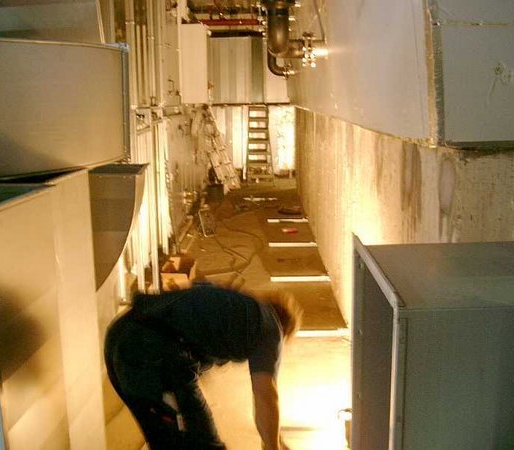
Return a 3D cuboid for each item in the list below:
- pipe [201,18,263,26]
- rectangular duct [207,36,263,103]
[{"bbox_3d":[-0.625,-4.545,14.400,1.500,0.150,0.150,0,11,1],"label":"pipe"},{"bbox_3d":[-0.472,-3.544,14.800,1.230,1.500,0.700,0,11,1],"label":"rectangular duct"}]

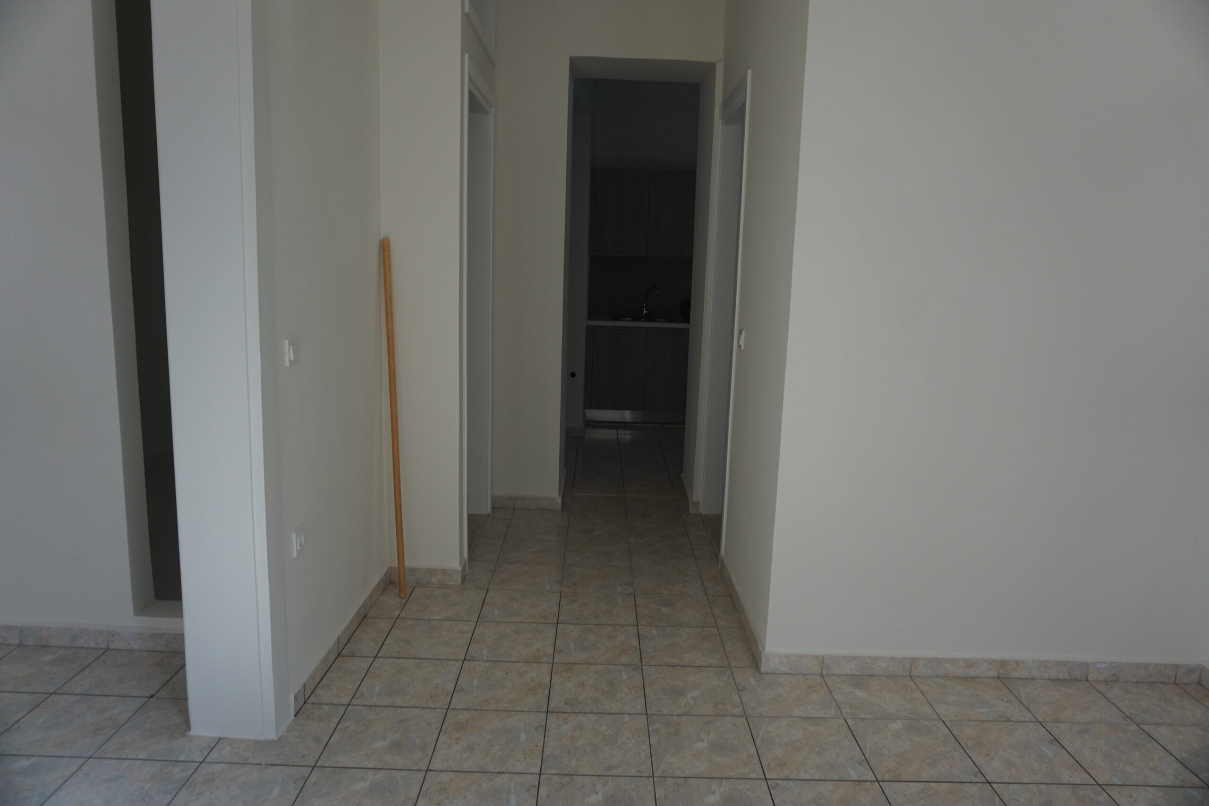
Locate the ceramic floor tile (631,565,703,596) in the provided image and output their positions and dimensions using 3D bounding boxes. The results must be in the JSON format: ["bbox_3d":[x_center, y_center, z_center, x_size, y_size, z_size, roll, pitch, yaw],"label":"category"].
[{"bbox_3d":[0.298,0.845,3.825,0.327,0.010,0.327,2,10,-1],"label":"ceramic floor tile"}]

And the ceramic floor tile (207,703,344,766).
[{"bbox_3d":[-1.008,1.028,2.479,0.326,0.010,0.326,2,10,-1],"label":"ceramic floor tile"}]

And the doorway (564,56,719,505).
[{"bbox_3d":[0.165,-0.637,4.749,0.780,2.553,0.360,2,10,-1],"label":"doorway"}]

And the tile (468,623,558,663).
[{"bbox_3d":[-0.353,0.932,3.137,0.323,0.010,0.323,2,10,-1],"label":"tile"}]

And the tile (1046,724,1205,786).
[{"bbox_3d":[1.623,1.113,2.510,0.326,0.010,0.326,2,10,-1],"label":"tile"}]

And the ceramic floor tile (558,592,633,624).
[{"bbox_3d":[-0.027,0.887,3.462,0.326,0.010,0.326,2,10,-1],"label":"ceramic floor tile"}]

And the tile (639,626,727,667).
[{"bbox_3d":[0.302,0.960,3.175,0.327,0.010,0.327,2,10,-1],"label":"tile"}]

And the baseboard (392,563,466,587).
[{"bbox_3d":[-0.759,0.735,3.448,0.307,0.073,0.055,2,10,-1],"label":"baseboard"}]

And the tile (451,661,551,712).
[{"bbox_3d":[-0.352,0.991,2.811,0.326,0.010,0.326,2,10,-1],"label":"tile"}]

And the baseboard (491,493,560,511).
[{"bbox_3d":[-0.466,0.596,4.830,0.420,0.080,0.012,2,10,-1],"label":"baseboard"}]

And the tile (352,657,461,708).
[{"bbox_3d":[-0.684,0.985,2.837,0.327,0.010,0.327,2,10,-1],"label":"tile"}]

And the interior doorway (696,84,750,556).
[{"bbox_3d":[0.630,-0.378,3.923,0.150,2.195,0.806,2,10,-1],"label":"interior doorway"}]

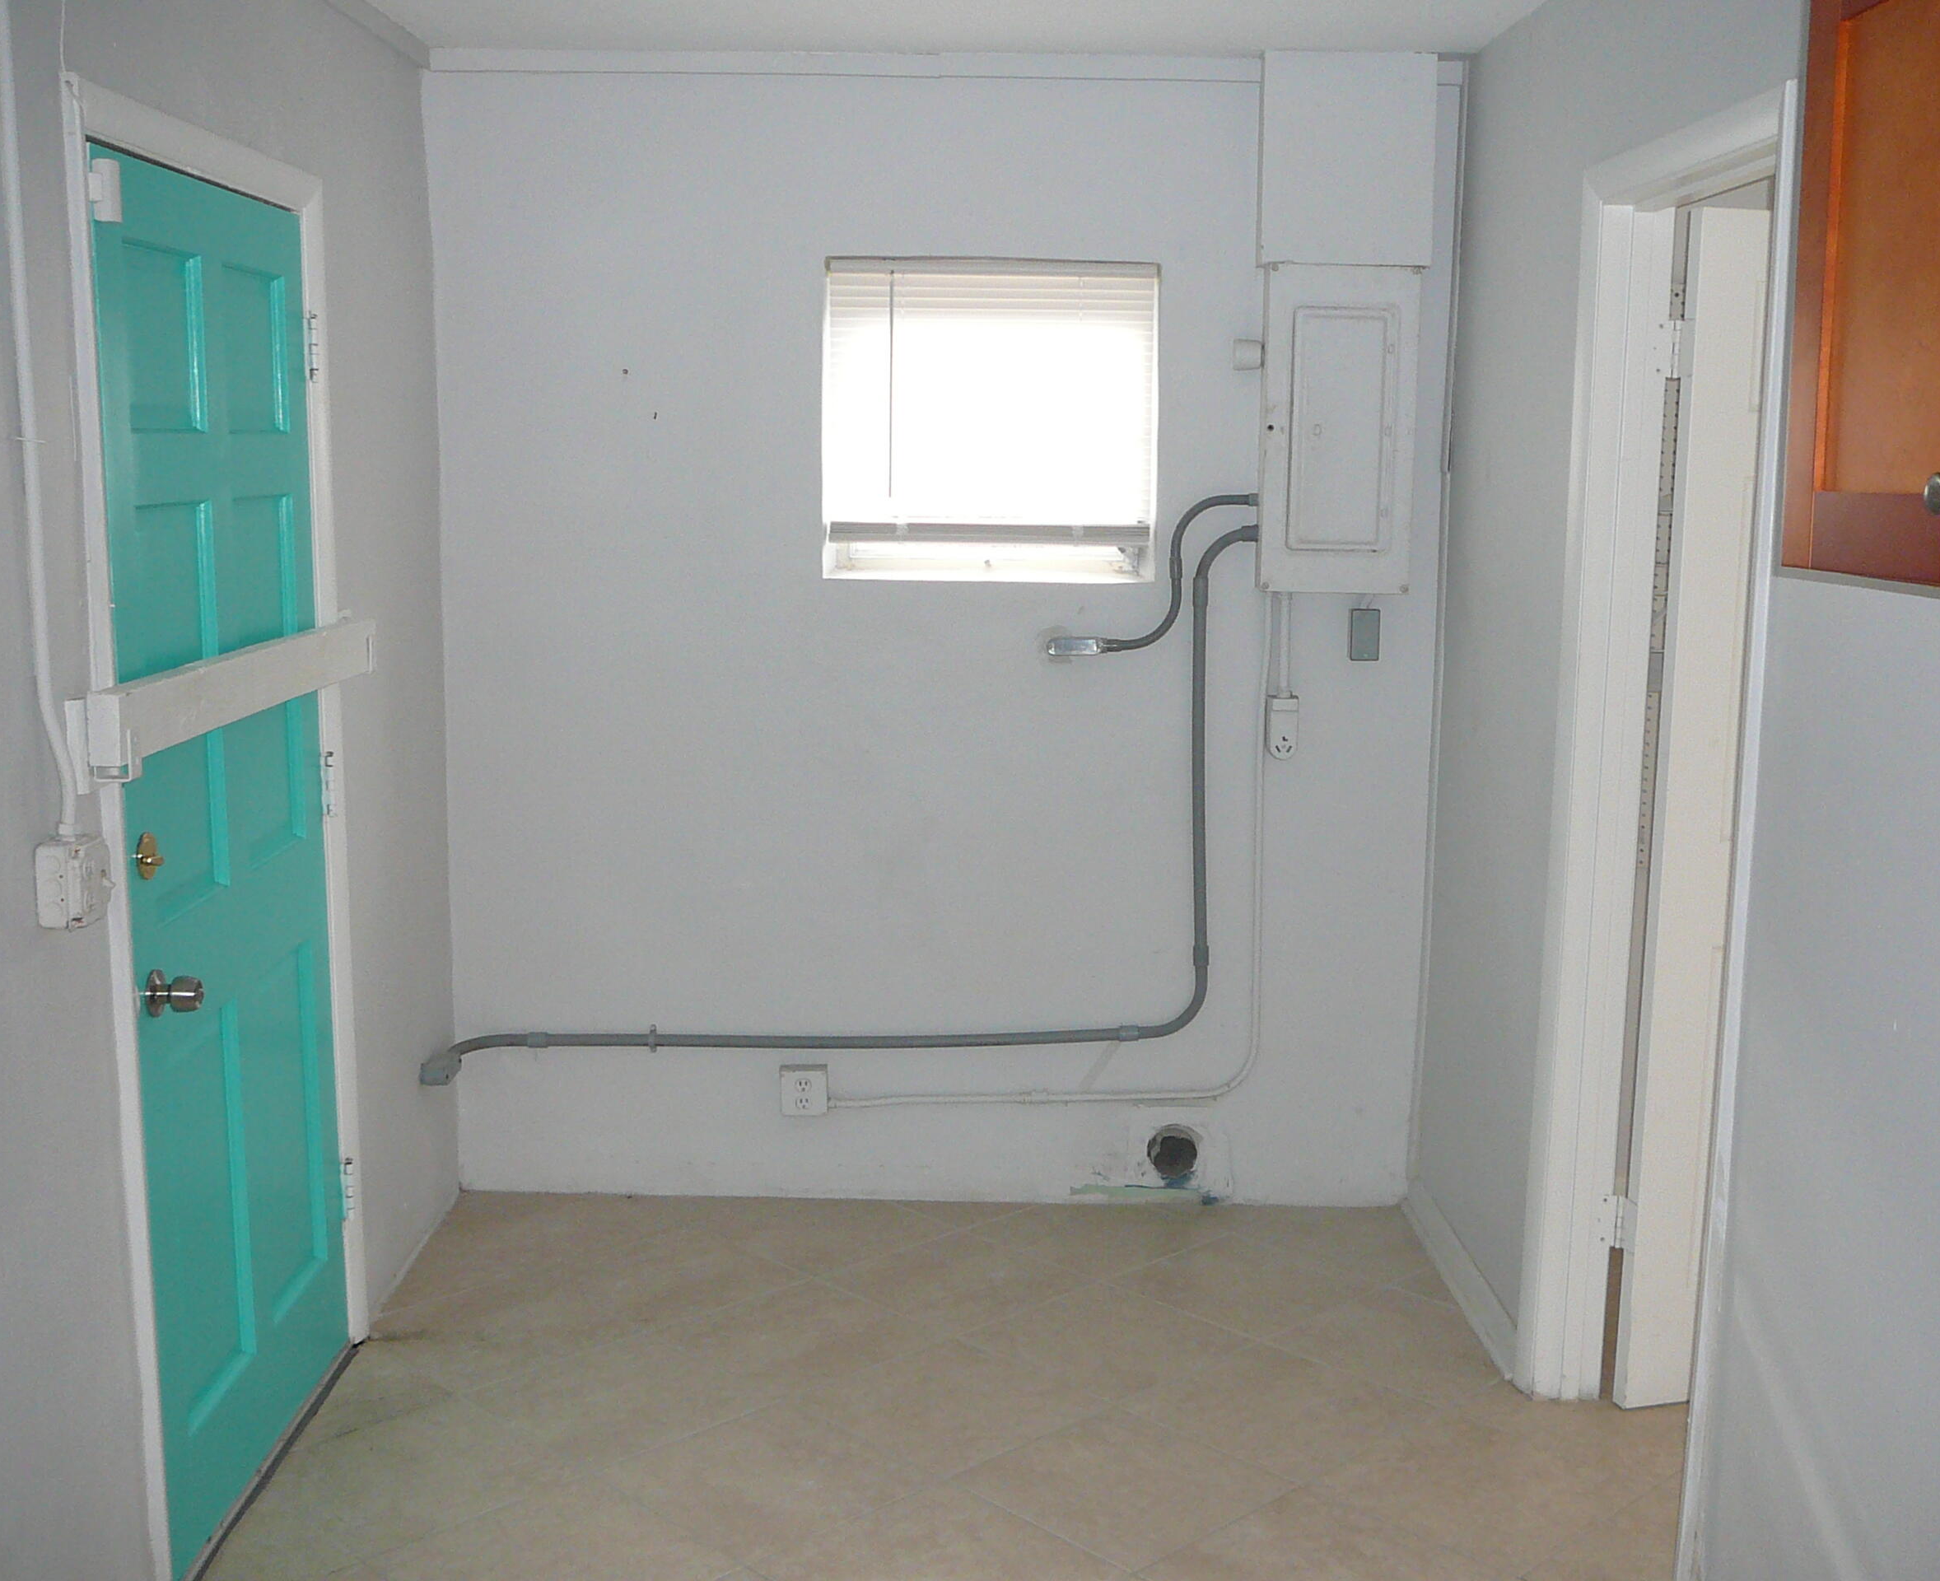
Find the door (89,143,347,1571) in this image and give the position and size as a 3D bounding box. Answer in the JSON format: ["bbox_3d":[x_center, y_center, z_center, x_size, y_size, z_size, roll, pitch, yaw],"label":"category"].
[{"bbox_3d":[-1.156,0.101,3.309,0.044,2.021,0.910,1,10,0],"label":"door"}]

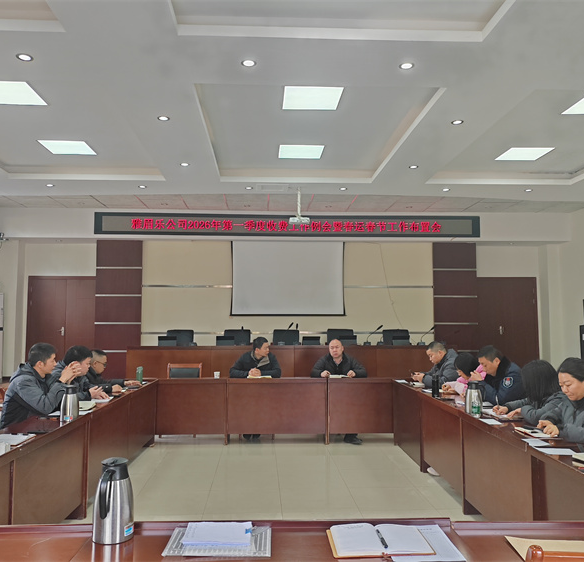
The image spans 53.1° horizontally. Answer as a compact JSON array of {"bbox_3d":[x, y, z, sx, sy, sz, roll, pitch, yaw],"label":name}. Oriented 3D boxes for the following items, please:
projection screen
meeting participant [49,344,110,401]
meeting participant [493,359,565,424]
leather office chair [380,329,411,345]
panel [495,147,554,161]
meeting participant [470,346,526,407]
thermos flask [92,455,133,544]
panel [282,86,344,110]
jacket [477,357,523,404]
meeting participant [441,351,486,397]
[{"bbox_3d":[-0.089,-0.069,11.895,2.300,1.580,0.060,0,-4,-3],"label":"projection screen"},{"bbox_3d":[-2.128,1.231,5.311,0.900,1.200,0.580,0,-4,-2],"label":"meeting participant"},{"bbox_3d":[1.877,1.164,4.356,0.900,1.180,0.600,0,-4,-2],"label":"meeting participant"},{"bbox_3d":[2.032,1.445,11.113,0.600,1.042,0.620,0,-4,-3],"label":"leather office chair"},{"bbox_3d":[3.048,-1.659,7.679,0.585,0.040,0.600,0,-4,-3],"label":"panel"},{"bbox_3d":[1.832,1.219,5.487,0.660,1.220,0.520,1,-4,-7],"label":"meeting participant"},{"bbox_3d":[-0.563,0.694,1.862,0.130,0.250,0.162,0,-4,2],"label":"thermos flask"},{"bbox_3d":[0.190,-1.813,5.834,0.585,0.040,0.600,0,-4,-3],"label":"panel"},{"bbox_3d":[1.810,0.986,5.085,0.570,0.680,0.560,0,-4,-5],"label":"jacket"},{"bbox_3d":[1.787,1.276,5.839,0.900,1.150,0.560,0,-4,-2],"label":"meeting participant"}]

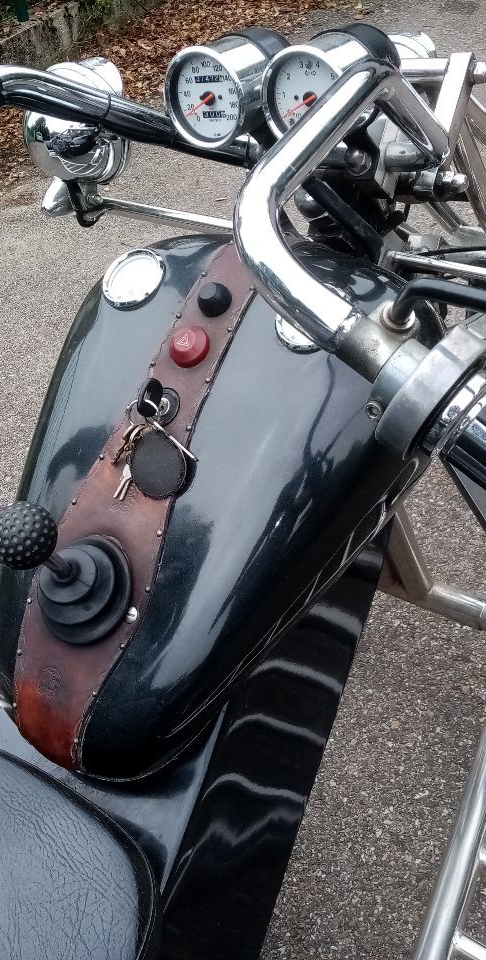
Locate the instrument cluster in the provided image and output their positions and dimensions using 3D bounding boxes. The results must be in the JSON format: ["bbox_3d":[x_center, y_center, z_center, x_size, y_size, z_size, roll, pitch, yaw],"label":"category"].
[{"bbox_3d":[0.032,-0.346,0.848,0.190,0.090,0.098,14,40,31],"label":"instrument cluster"}]

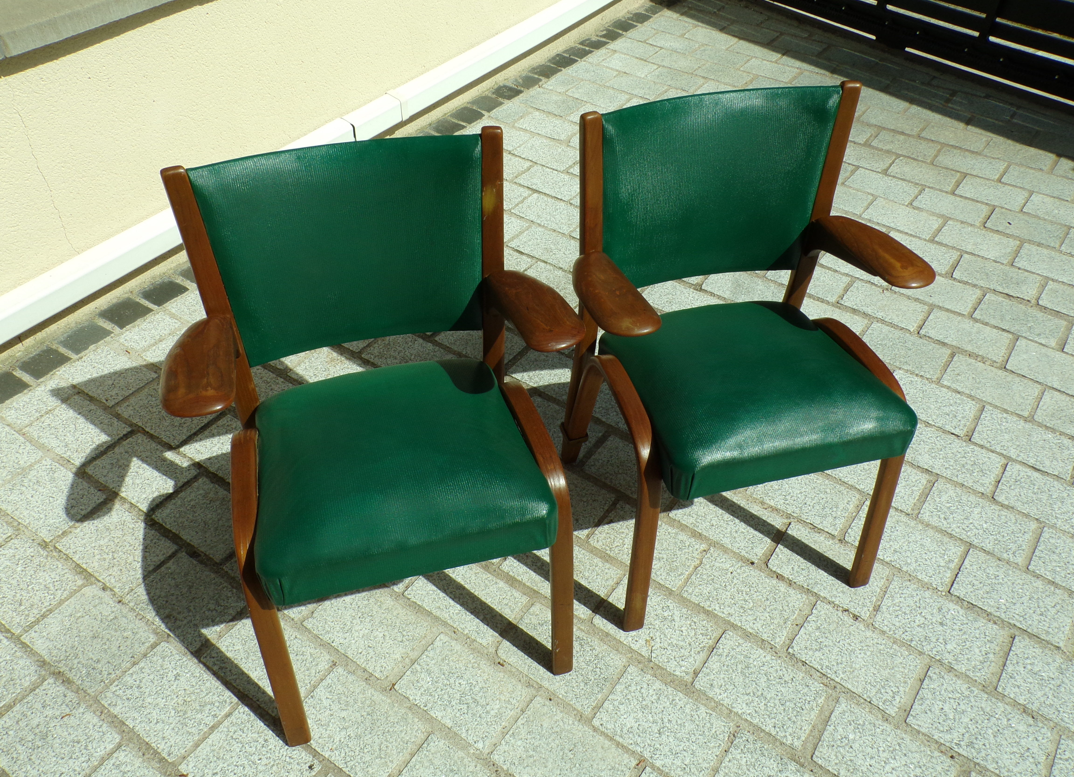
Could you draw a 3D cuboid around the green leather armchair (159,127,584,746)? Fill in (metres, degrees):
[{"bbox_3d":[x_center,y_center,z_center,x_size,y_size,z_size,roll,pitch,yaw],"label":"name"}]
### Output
[{"bbox_3d":[-0.227,0.091,1.375,0.613,0.798,0.513,-11,45,-13],"label":"green leather armchair"}]

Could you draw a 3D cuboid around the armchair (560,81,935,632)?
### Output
[{"bbox_3d":[0.372,-0.041,1.534,0.602,0.798,0.513,-8,45,-11],"label":"armchair"}]

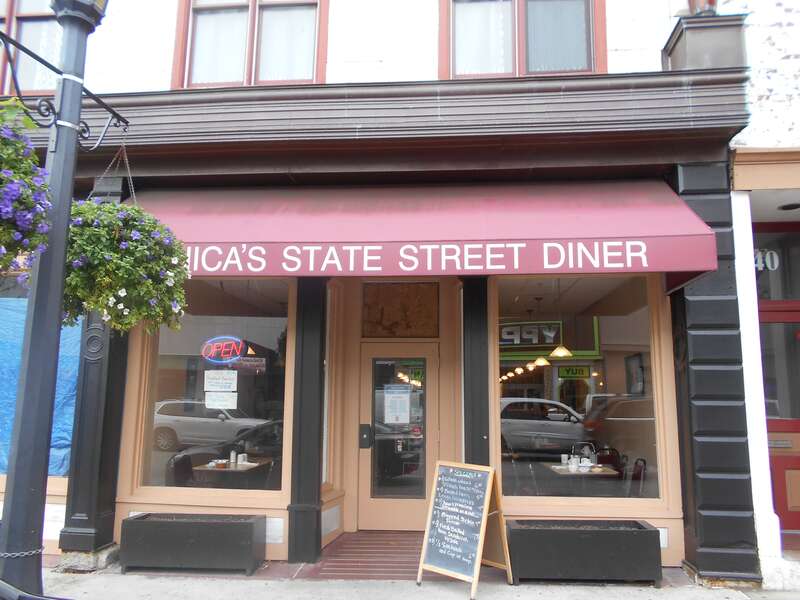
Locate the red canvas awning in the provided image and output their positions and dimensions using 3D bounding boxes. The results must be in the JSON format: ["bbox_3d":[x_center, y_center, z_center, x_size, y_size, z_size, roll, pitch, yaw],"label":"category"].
[{"bbox_3d":[-0.123,-0.698,5.593,5.390,1.150,1.040,0,-10,4],"label":"red canvas awning"}]

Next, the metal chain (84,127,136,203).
[{"bbox_3d":[-1.854,-0.878,3.927,0.290,0.500,0.290,0,-10,4],"label":"metal chain"}]

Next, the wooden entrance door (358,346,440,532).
[{"bbox_3d":[-0.008,1.547,6.926,0.910,2.120,0.050,0,-10,4],"label":"wooden entrance door"}]

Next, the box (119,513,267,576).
[{"bbox_3d":[-1.852,2.212,5.471,1.200,0.444,0.400,0,-10,4],"label":"box"}]

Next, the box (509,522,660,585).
[{"bbox_3d":[1.551,2.187,5.207,1.210,0.444,0.400,0,-10,4],"label":"box"}]

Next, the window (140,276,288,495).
[{"bbox_3d":[-1.825,0.813,6.042,1.370,2.070,0.080,0,-10,4],"label":"window"}]

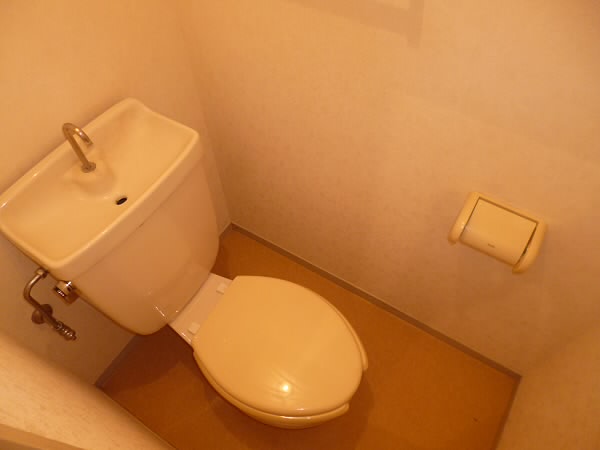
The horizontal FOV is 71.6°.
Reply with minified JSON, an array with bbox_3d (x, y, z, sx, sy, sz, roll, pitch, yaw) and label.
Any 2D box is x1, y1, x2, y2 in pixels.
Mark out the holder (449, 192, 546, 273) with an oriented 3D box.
[{"bbox_3d":[0.432,0.023,0.929,0.170,0.104,0.096,27,60,18],"label":"holder"}]

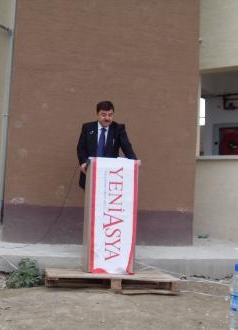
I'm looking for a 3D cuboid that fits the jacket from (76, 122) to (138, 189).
[{"bbox_3d":[-0.129,-0.081,4.650,0.580,0.700,0.420,3,-4,-6],"label":"jacket"}]

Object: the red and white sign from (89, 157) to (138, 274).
[{"bbox_3d":[-0.040,0.455,4.200,0.410,1.030,0.080,3,-4,-10],"label":"red and white sign"}]

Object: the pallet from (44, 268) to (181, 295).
[{"bbox_3d":[-0.086,1.024,4.240,1.130,0.135,0.700,3,-4,-10],"label":"pallet"}]

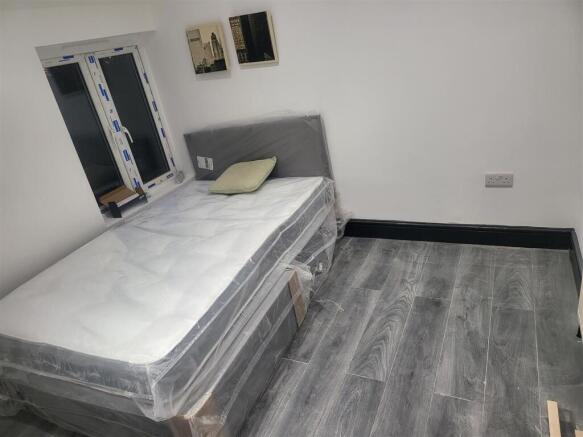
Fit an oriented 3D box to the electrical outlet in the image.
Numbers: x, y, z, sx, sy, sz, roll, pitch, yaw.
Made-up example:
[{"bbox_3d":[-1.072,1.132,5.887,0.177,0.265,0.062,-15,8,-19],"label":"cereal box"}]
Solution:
[{"bbox_3d":[1.239,-0.223,2.411,0.147,0.088,0.013,3,28,28],"label":"electrical outlet"}]

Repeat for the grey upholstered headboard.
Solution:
[{"bbox_3d":[-0.260,-0.422,3.041,1.160,0.570,0.065,0,27,26],"label":"grey upholstered headboard"}]

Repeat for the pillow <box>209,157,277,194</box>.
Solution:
[{"bbox_3d":[-0.338,-0.310,2.867,0.400,0.120,0.370,-1,42,28],"label":"pillow"}]

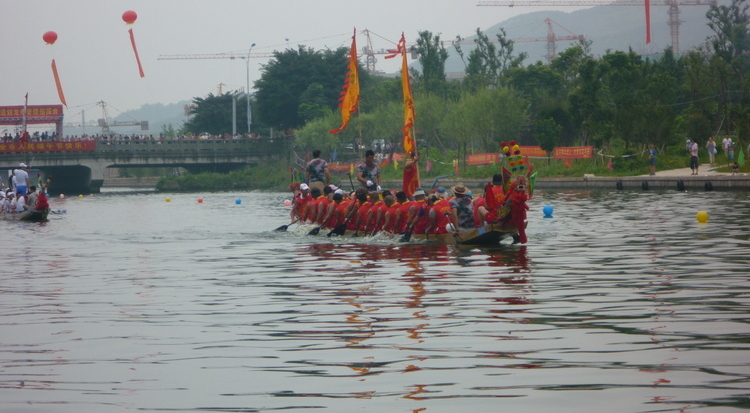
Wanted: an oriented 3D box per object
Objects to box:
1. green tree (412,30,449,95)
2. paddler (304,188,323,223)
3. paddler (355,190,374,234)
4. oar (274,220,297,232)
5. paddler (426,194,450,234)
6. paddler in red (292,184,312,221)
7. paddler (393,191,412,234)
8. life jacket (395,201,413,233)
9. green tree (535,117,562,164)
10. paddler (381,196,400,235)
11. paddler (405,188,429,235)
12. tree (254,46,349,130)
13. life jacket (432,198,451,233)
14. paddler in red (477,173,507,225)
[{"bbox_3d":[3.797,-7.731,215.000,2.600,8.800,2.600,0,1,0],"label":"green tree"},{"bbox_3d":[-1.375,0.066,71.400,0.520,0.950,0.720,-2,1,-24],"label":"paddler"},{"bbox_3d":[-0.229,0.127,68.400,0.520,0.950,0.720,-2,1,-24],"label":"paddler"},{"bbox_3d":[-1.971,0.410,71.600,1.000,0.100,0.180,-28,-11,25],"label":"oar"},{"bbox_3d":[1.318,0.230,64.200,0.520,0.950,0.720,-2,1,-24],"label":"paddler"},{"bbox_3d":[-1.596,-0.044,69.200,0.520,0.920,0.650,0,1,-18],"label":"paddler in red"},{"bbox_3d":[0.568,0.165,64.900,0.520,0.950,0.700,-1,1,-31],"label":"paddler"},{"bbox_3d":[0.578,0.207,64.900,0.420,0.660,0.340,-1,1,-31],"label":"life jacket"},{"bbox_3d":[9.275,-3.475,168.000,1.550,2.600,1.550,-1,1,0],"label":"green tree"},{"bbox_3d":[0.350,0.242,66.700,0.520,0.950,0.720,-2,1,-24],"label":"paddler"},{"bbox_3d":[0.870,0.143,64.300,0.520,1.000,0.700,-1,1,-31],"label":"paddler"},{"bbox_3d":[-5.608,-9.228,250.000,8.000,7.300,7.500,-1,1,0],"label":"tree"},{"bbox_3d":[1.352,0.182,63.400,0.420,0.680,0.340,-1,1,-31],"label":"life jacket"},{"bbox_3d":[2.280,-0.117,61.500,0.520,1.030,0.700,-1,1,-30],"label":"paddler in red"}]

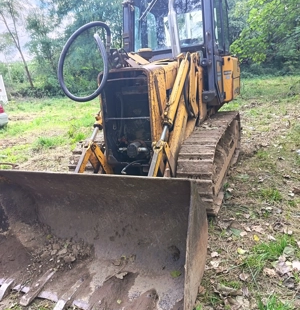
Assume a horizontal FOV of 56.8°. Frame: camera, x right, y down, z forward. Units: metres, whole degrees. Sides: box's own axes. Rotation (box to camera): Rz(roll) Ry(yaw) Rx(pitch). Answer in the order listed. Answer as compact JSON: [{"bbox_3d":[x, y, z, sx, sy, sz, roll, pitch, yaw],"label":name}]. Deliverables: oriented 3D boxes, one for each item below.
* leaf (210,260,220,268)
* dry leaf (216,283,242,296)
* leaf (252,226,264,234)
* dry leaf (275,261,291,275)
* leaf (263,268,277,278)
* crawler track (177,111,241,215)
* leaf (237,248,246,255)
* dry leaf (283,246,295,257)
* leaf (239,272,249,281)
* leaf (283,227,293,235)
[{"bbox_3d":[0.587,0.979,2.489,0.084,0.018,0.071,-2,16,13],"label":"leaf"},{"bbox_3d":[0.593,1.008,2.061,0.179,0.050,0.049,2,16,26],"label":"dry leaf"},{"bbox_3d":[1.114,0.763,2.855,0.128,0.030,0.082,6,18,36],"label":"leaf"},{"bbox_3d":[1.129,0.963,2.353,0.119,0.025,0.107,3,18,27],"label":"dry leaf"},{"bbox_3d":[0.959,0.942,2.228,0.093,0.030,0.072,2,16,24],"label":"leaf"},{"bbox_3d":[1.107,-0.077,4.524,0.415,0.832,3.251,2,17,23],"label":"crawler track"},{"bbox_3d":[0.869,0.913,2.626,0.076,0.018,0.057,0,17,18],"label":"leaf"},{"bbox_3d":[1.285,0.892,2.563,0.095,0.018,0.126,3,18,27],"label":"dry leaf"},{"bbox_3d":[0.781,1.014,2.301,0.080,0.018,0.063,0,17,19],"label":"leaf"},{"bbox_3d":[1.374,0.765,2.762,0.074,0.030,0.083,-15,18,-33],"label":"leaf"}]

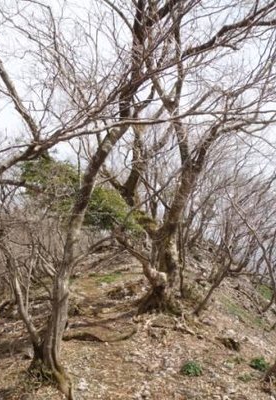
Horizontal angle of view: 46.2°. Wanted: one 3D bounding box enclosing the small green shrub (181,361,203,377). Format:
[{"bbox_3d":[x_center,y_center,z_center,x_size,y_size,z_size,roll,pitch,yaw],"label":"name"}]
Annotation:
[{"bbox_3d":[0.571,1.797,3.450,0.230,0.145,0.220,0,-2,0],"label":"small green shrub"}]

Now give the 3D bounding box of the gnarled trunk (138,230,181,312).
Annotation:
[{"bbox_3d":[0.372,1.255,5.600,0.720,1.440,0.620,0,-2,0],"label":"gnarled trunk"}]

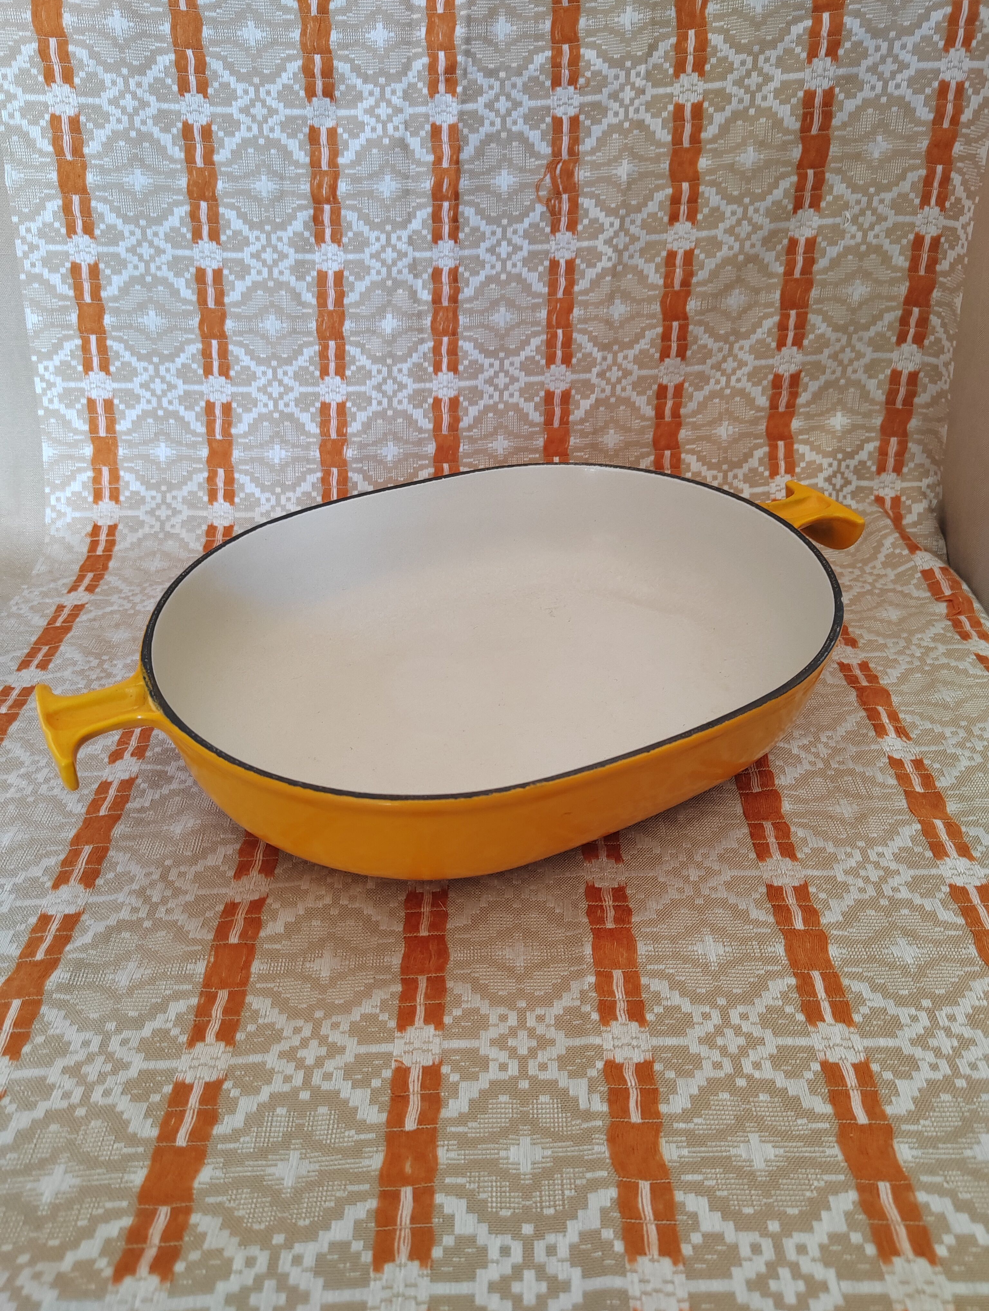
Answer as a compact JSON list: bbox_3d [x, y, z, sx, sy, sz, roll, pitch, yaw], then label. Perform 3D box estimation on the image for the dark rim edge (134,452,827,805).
[{"bbox_3d":[0.005,-0.027,0.477,0.323,0.010,0.248,-17,39,-23],"label":"dark rim edge"}]

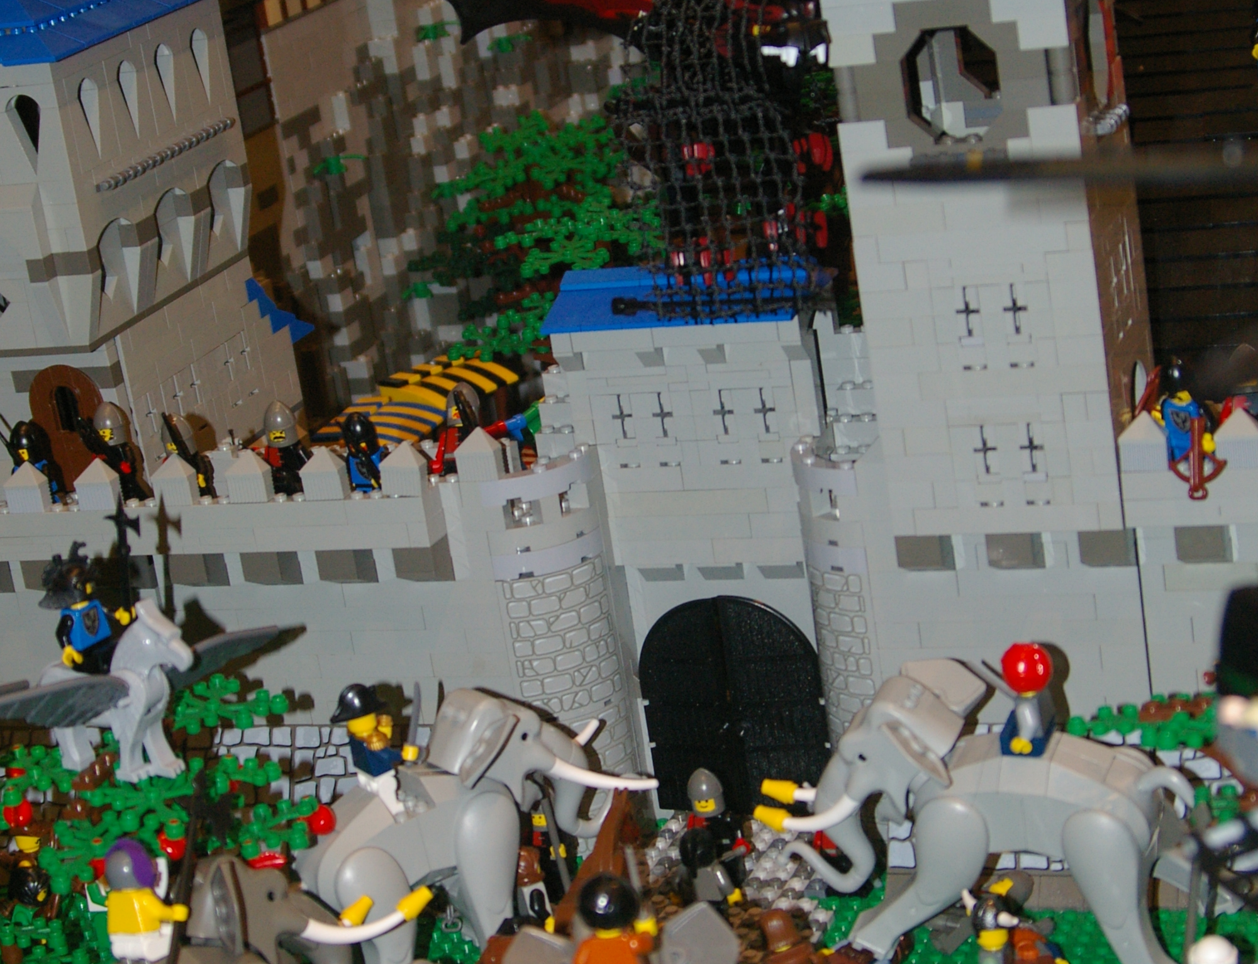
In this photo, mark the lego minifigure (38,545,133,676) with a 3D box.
[{"bbox_3d":[-0.185,0.044,1.012,0.024,0.041,0.027,10,25,44],"label":"lego minifigure"}]

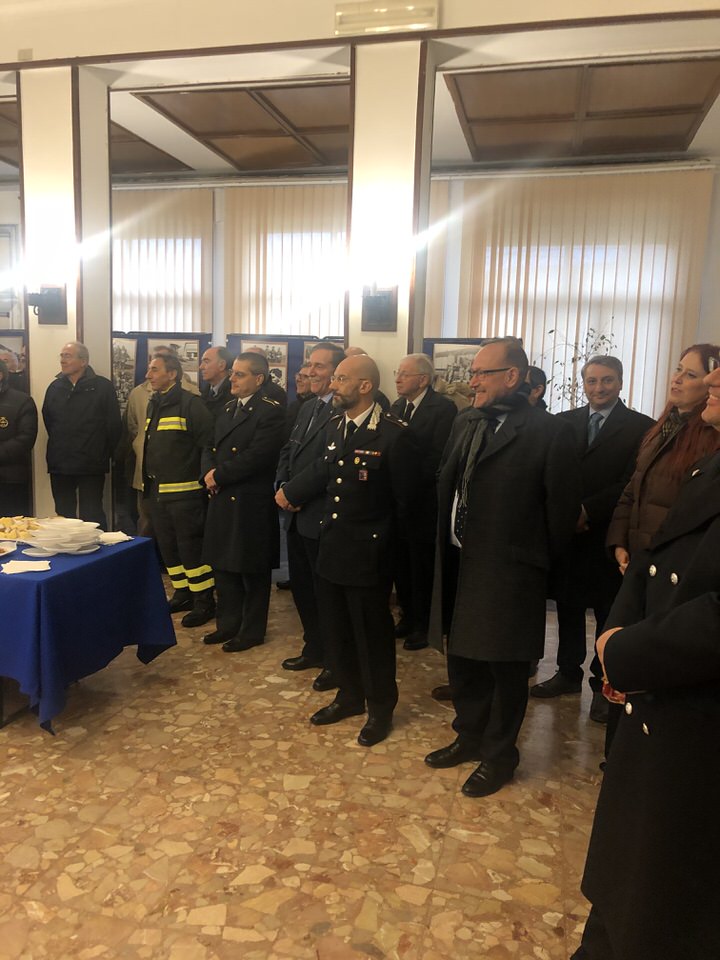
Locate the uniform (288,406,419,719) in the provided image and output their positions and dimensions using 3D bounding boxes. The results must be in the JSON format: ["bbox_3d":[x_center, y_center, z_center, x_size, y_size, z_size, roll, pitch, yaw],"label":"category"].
[{"bbox_3d":[0.016,0.387,3.558,0.380,1.450,0.550,-6,11,-41],"label":"uniform"}]

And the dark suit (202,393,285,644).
[{"bbox_3d":[-0.723,0.226,4.659,0.350,1.500,0.520,-4,10,-39],"label":"dark suit"}]

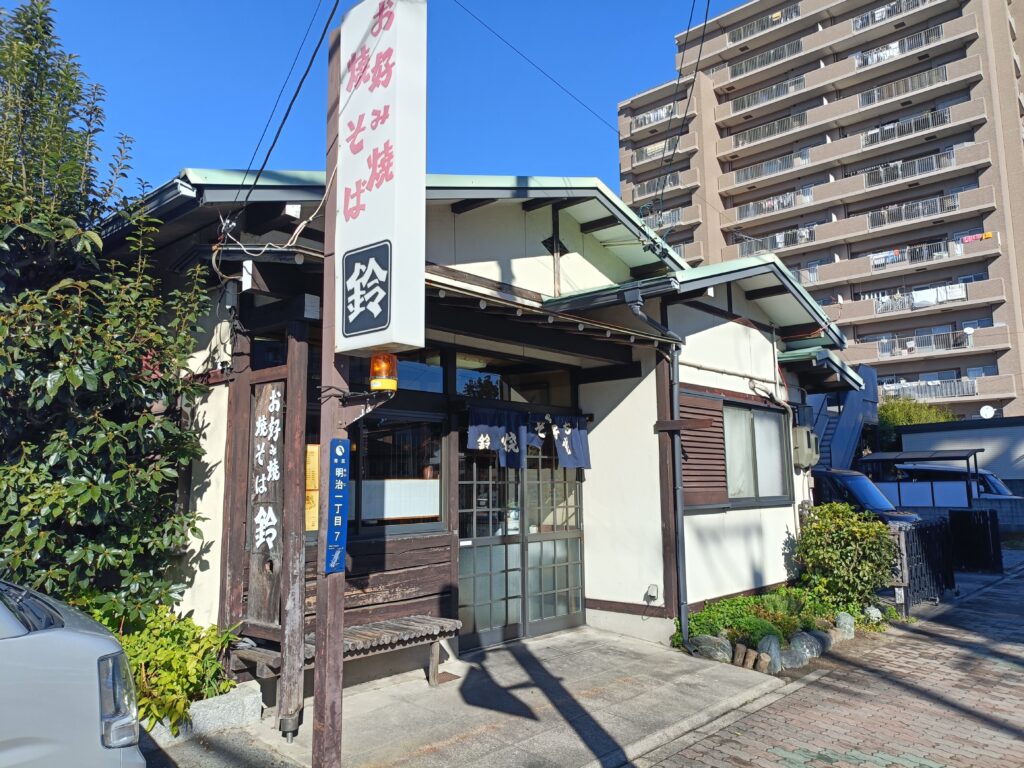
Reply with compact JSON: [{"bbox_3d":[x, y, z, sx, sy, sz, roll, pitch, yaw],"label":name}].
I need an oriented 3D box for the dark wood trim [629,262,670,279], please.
[{"bbox_3d":[1.579,-1.304,8.422,0.480,0.110,0.100,-7,-10,43],"label":"dark wood trim"}]

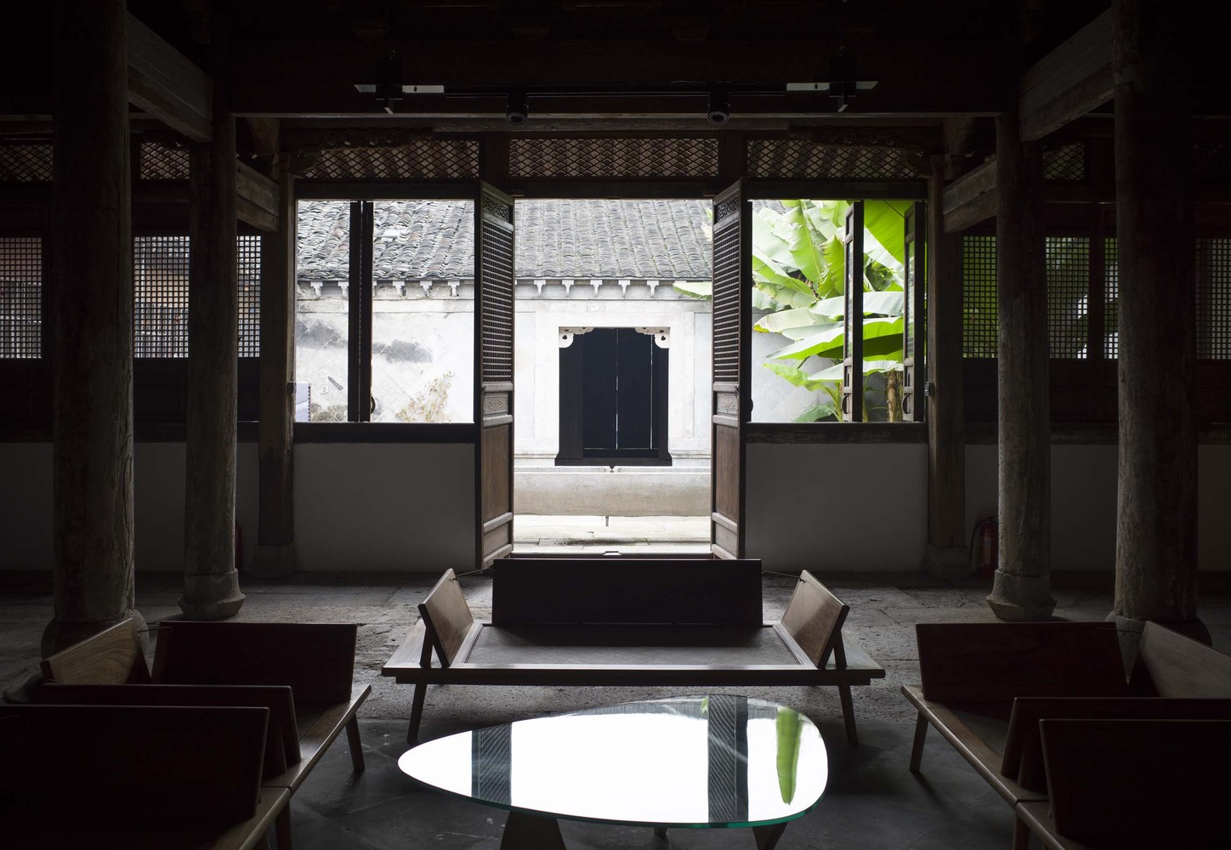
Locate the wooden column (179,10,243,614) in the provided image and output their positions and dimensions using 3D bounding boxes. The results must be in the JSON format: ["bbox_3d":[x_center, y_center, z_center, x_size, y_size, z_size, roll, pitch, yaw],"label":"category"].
[{"bbox_3d":[-2.640,-0.690,6.500,0.420,3.950,0.420,0,1,0],"label":"wooden column"}]

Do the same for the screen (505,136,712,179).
[{"bbox_3d":[-0.015,-2.041,7.579,1.627,0.325,0.051,0,2,0],"label":"screen"}]

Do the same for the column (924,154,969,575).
[{"bbox_3d":[2.646,-0.482,7.930,0.350,3.370,0.350,0,1,0],"label":"column"}]

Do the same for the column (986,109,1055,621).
[{"bbox_3d":[2.660,-0.410,6.500,0.430,3.420,0.430,0,1,0],"label":"column"}]

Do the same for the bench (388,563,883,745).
[{"bbox_3d":[0.068,1.000,4.570,2.060,0.600,1.000,0,1,0],"label":"bench"}]

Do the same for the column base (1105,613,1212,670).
[{"bbox_3d":[2.655,1.087,4.854,0.515,0.335,0.515,0,2,0],"label":"column base"}]

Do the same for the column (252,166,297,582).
[{"bbox_3d":[-2.588,-0.409,7.556,0.304,3.111,0.304,0,2,0],"label":"column"}]

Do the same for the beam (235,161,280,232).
[{"bbox_3d":[-2.596,-1.606,6.888,0.124,0.350,1.133,0,2,0],"label":"beam"}]

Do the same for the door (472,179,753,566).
[{"bbox_3d":[-0.020,-0.386,7.700,2.060,2.900,0.740,0,1,0],"label":"door"}]

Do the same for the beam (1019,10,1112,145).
[{"bbox_3d":[2.690,-1.990,5.770,0.200,0.460,1.200,0,1,0],"label":"beam"}]

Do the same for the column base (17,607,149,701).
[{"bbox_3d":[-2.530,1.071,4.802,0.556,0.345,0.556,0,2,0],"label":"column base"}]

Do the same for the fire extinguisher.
[{"bbox_3d":[2.786,0.922,7.447,0.206,0.469,0.154,0,2,0],"label":"fire extinguisher"}]

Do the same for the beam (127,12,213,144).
[{"bbox_3d":[-2.556,-1.921,5.497,0.134,0.371,1.288,0,2,0],"label":"beam"}]

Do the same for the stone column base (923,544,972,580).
[{"bbox_3d":[2.644,1.096,7.900,0.390,0.270,0.370,0,1,0],"label":"stone column base"}]

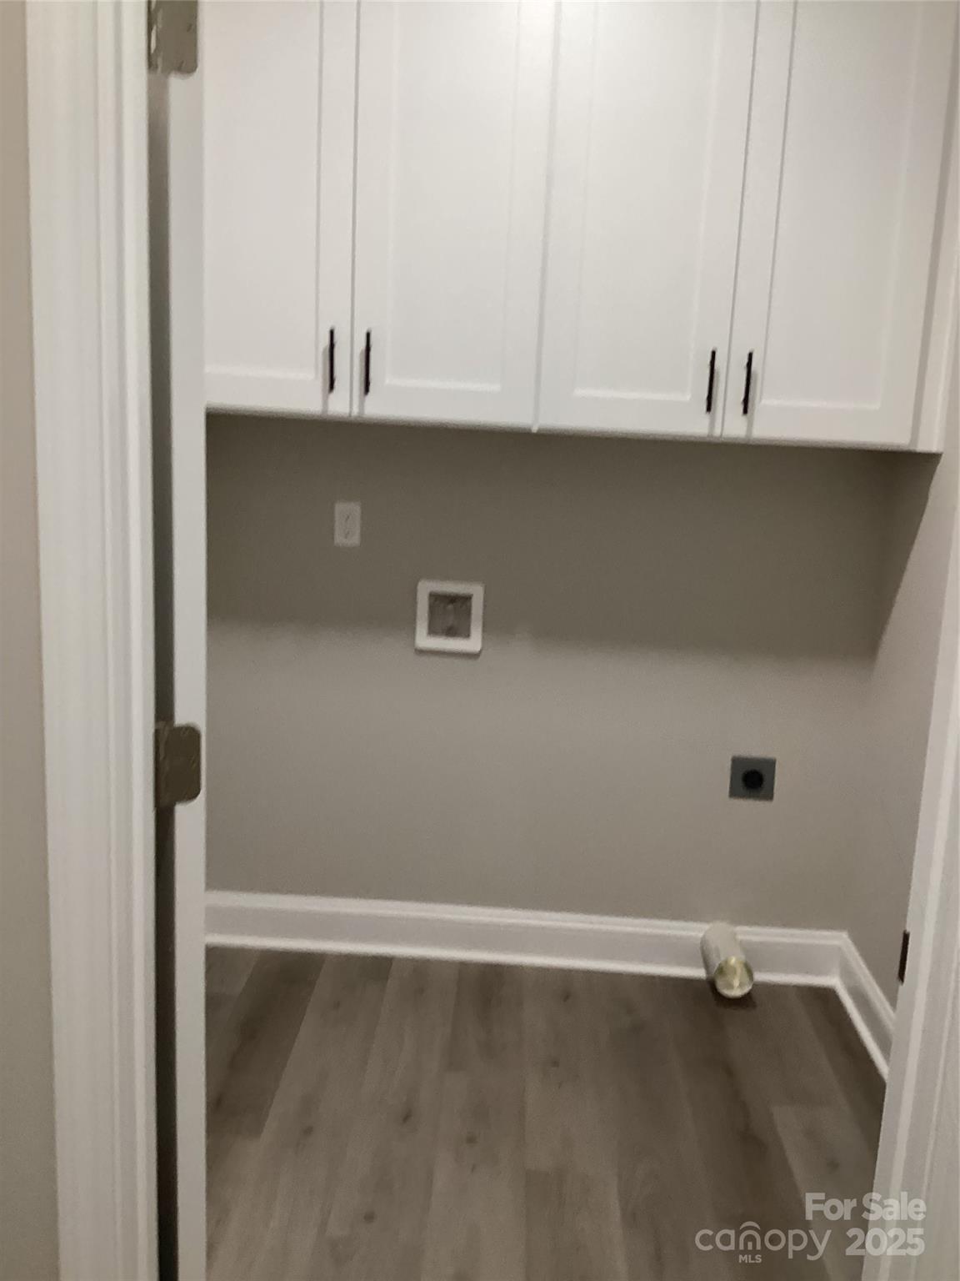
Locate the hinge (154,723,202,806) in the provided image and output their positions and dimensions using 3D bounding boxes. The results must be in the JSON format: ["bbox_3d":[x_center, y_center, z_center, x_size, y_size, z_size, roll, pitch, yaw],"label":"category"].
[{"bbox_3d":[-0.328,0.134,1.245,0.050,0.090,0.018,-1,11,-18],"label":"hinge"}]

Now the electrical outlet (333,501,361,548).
[{"bbox_3d":[-0.342,-0.300,2.967,0.070,0.114,0.010,3,11,2],"label":"electrical outlet"}]

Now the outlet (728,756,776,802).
[{"bbox_3d":[0.726,0.368,3.049,0.116,0.115,0.015,3,11,2],"label":"outlet"}]

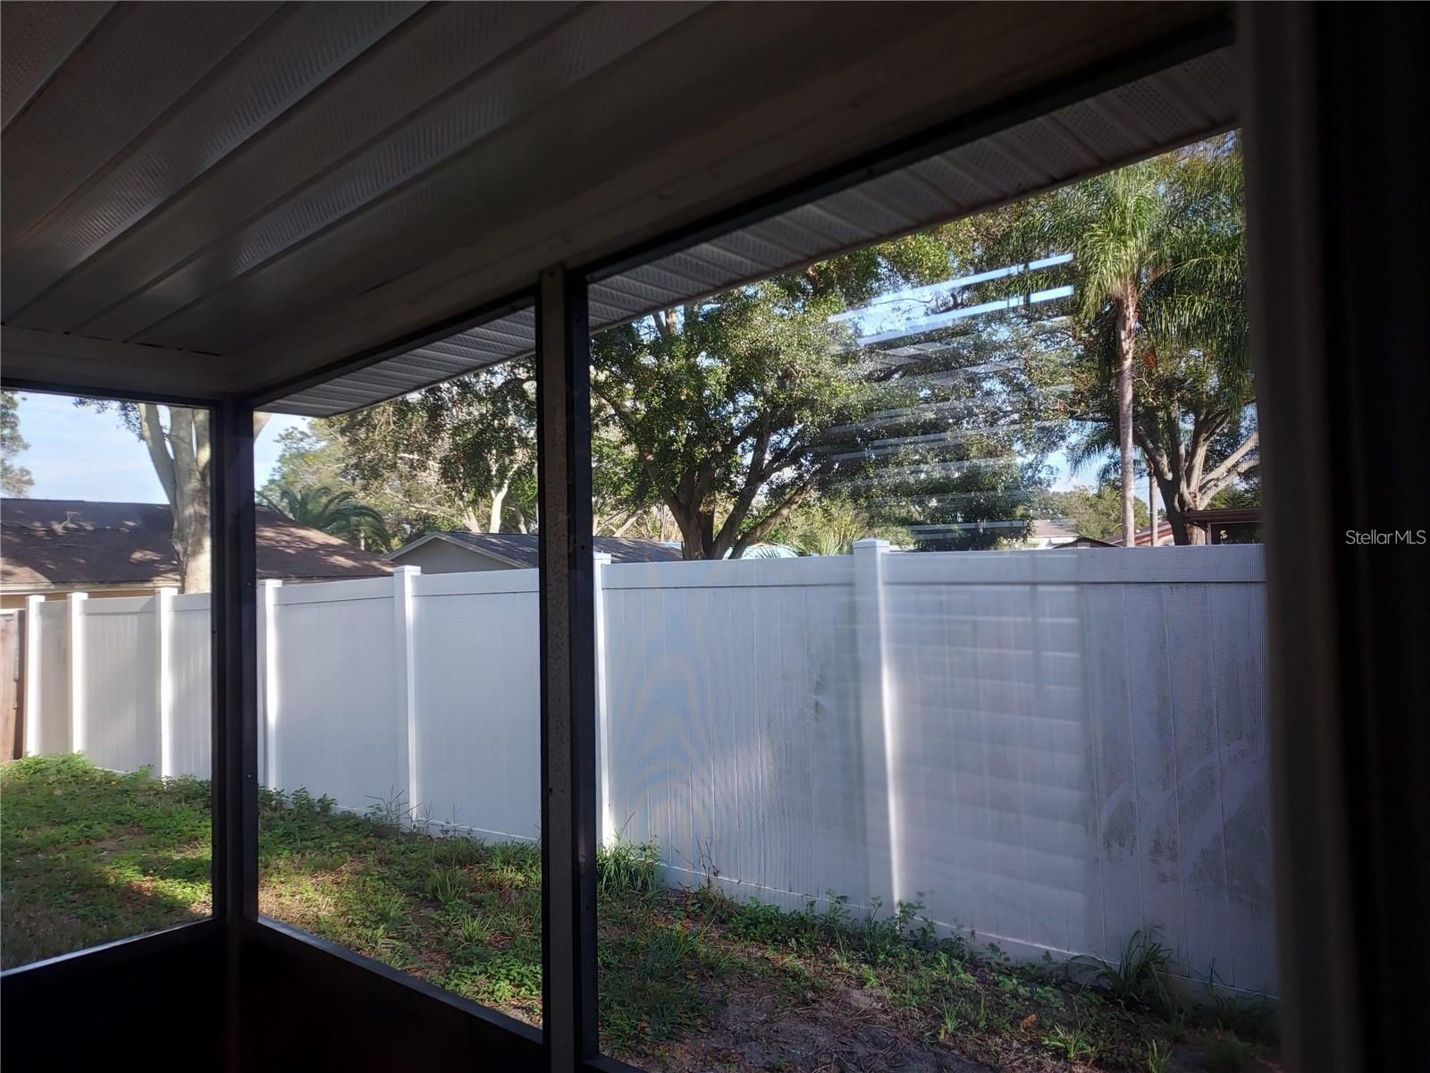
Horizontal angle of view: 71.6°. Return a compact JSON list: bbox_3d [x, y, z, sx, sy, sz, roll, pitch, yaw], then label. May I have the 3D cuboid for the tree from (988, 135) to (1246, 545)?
[{"bbox_3d":[8.443,-2.830,20.500,5.300,10.300,5.200,-3,-3,23],"label":"tree"}]

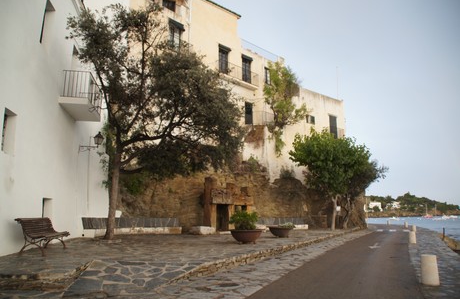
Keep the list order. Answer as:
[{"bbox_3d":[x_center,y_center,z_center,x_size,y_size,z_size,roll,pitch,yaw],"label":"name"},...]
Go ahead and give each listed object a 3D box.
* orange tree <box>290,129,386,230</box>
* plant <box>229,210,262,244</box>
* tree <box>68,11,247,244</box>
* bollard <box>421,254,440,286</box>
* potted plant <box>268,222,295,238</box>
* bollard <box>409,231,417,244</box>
[{"bbox_3d":[7.900,2.232,25.024,7.000,7.100,6.200,0,-11,0],"label":"orange tree"},{"bbox_3d":[0.570,2.783,12.391,1.150,1.170,1.150,0,-11,0],"label":"plant"},{"bbox_3d":[-3.300,-1.254,14.796,7.500,10.000,6.400,0,-11,0],"label":"tree"},{"bbox_3d":[3.768,2.263,6.510,0.295,0.550,0.295,0,-11,0],"label":"bollard"},{"bbox_3d":[2.406,3.760,16.161,1.130,0.700,1.130,0,-11,0],"label":"potted plant"},{"bbox_3d":[8.401,4.047,15.873,0.295,0.550,0.295,0,-11,0],"label":"bollard"}]

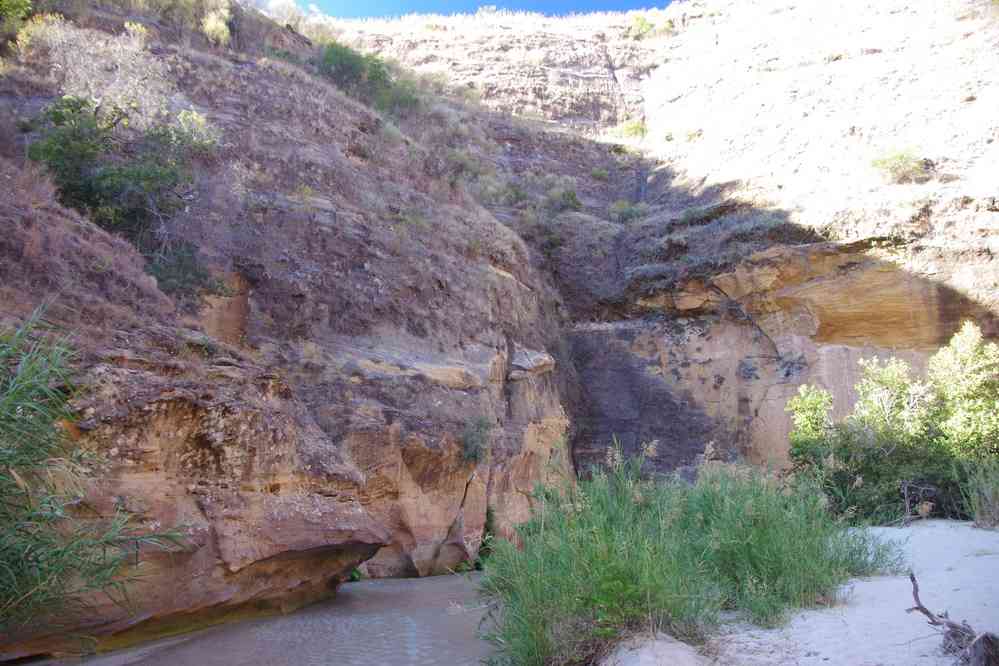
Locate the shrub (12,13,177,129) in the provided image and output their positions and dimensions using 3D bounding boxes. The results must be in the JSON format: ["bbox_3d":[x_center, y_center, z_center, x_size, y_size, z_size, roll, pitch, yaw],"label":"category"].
[{"bbox_3d":[-11.536,-7.379,21.500,3.900,2.650,3.100,5,-11,-30],"label":"shrub"}]

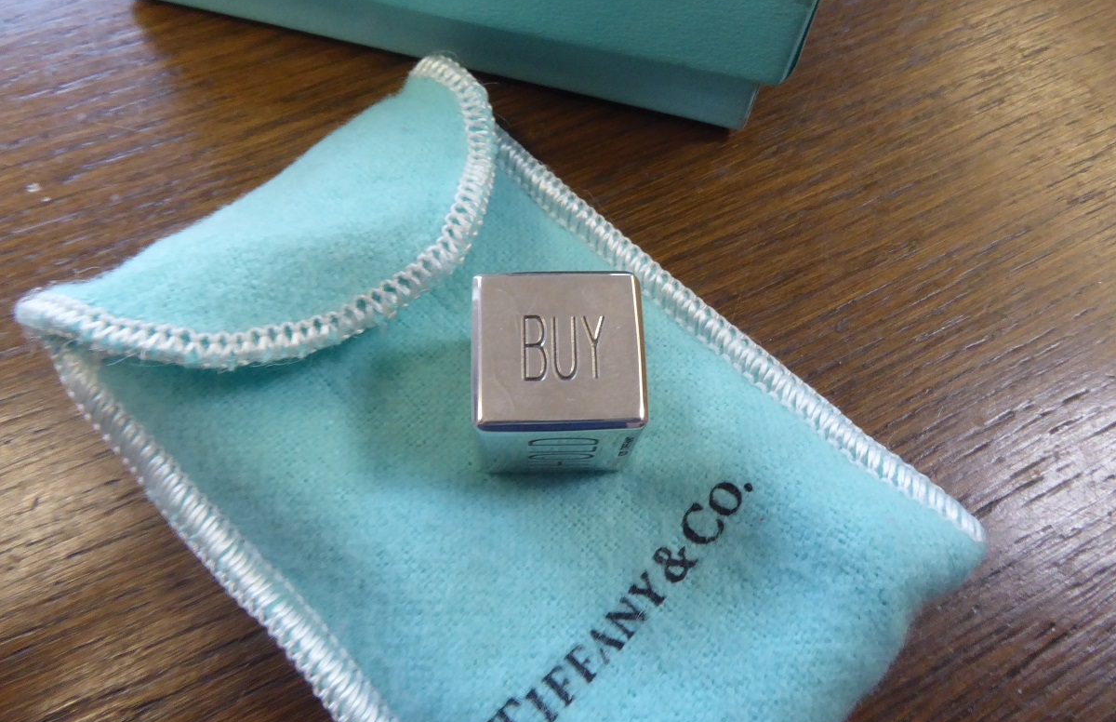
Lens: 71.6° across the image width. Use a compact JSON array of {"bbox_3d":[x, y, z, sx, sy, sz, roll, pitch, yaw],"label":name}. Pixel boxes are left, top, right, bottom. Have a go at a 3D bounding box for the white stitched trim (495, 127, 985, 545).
[{"bbox_3d":[0.017,-0.006,0.101,0.006,0.003,0.087,-41,72,-20],"label":"white stitched trim"}]

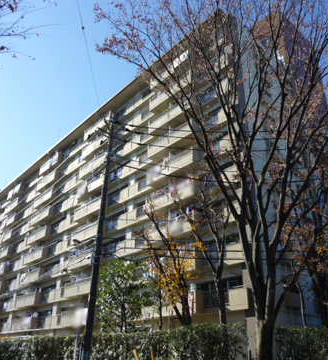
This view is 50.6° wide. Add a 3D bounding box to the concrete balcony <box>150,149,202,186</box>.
[{"bbox_3d":[0.820,-0.925,29.220,1.150,1.370,5.470,22,-34,-37],"label":"concrete balcony"}]

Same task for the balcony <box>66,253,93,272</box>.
[{"bbox_3d":[-7.690,8.174,34.906,1.255,1.292,5.375,22,-34,-37],"label":"balcony"}]

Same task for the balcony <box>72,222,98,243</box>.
[{"bbox_3d":[-7.630,5.725,35.837,1.200,1.304,5.346,22,-34,-37],"label":"balcony"}]

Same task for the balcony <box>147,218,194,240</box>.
[{"bbox_3d":[0.848,3.905,26.344,1.150,1.330,5.330,22,-34,-37],"label":"balcony"}]

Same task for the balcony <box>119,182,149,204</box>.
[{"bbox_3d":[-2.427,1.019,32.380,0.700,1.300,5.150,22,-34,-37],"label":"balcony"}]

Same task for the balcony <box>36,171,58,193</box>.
[{"bbox_3d":[-15.970,0.331,48.782,1.150,1.330,5.330,22,-34,-37],"label":"balcony"}]

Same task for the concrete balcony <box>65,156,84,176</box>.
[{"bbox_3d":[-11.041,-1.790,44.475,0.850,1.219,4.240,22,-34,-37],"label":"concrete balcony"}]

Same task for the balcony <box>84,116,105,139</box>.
[{"bbox_3d":[-7.574,-6.142,41.730,1.200,1.304,5.346,22,-34,-37],"label":"balcony"}]

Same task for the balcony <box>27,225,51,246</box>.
[{"bbox_3d":[-16.080,7.485,45.422,1.200,1.304,5.346,22,-34,-37],"label":"balcony"}]

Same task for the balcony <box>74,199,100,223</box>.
[{"bbox_3d":[-7.881,3.356,37.743,1.150,1.370,5.470,22,-34,-37],"label":"balcony"}]

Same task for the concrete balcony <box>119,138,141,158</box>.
[{"bbox_3d":[-3.355,-3.254,35.872,0.721,1.292,3.177,22,-34,-37],"label":"concrete balcony"}]

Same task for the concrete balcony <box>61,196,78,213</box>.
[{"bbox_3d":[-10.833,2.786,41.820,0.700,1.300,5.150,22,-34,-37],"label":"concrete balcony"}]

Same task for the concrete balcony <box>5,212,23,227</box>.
[{"bbox_3d":[-24.519,6.871,56.185,1.200,1.304,5.346,22,-34,-37],"label":"concrete balcony"}]

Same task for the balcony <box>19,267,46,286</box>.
[{"bbox_3d":[-15.959,12.181,42.854,1.150,1.330,5.330,22,-34,-37],"label":"balcony"}]

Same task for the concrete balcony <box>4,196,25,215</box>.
[{"bbox_3d":[-24.890,4.475,58.018,1.150,1.370,5.120,22,-34,-37],"label":"concrete balcony"}]

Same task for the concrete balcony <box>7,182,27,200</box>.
[{"bbox_3d":[-24.702,2.206,59.038,1.255,1.292,5.598,22,-34,-37],"label":"concrete balcony"}]

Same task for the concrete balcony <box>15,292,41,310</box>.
[{"bbox_3d":[-15.956,14.551,41.668,1.150,1.330,5.330,22,-34,-37],"label":"concrete balcony"}]

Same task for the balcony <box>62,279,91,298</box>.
[{"bbox_3d":[-7.870,10.599,34.116,1.150,1.370,5.470,22,-34,-37],"label":"balcony"}]

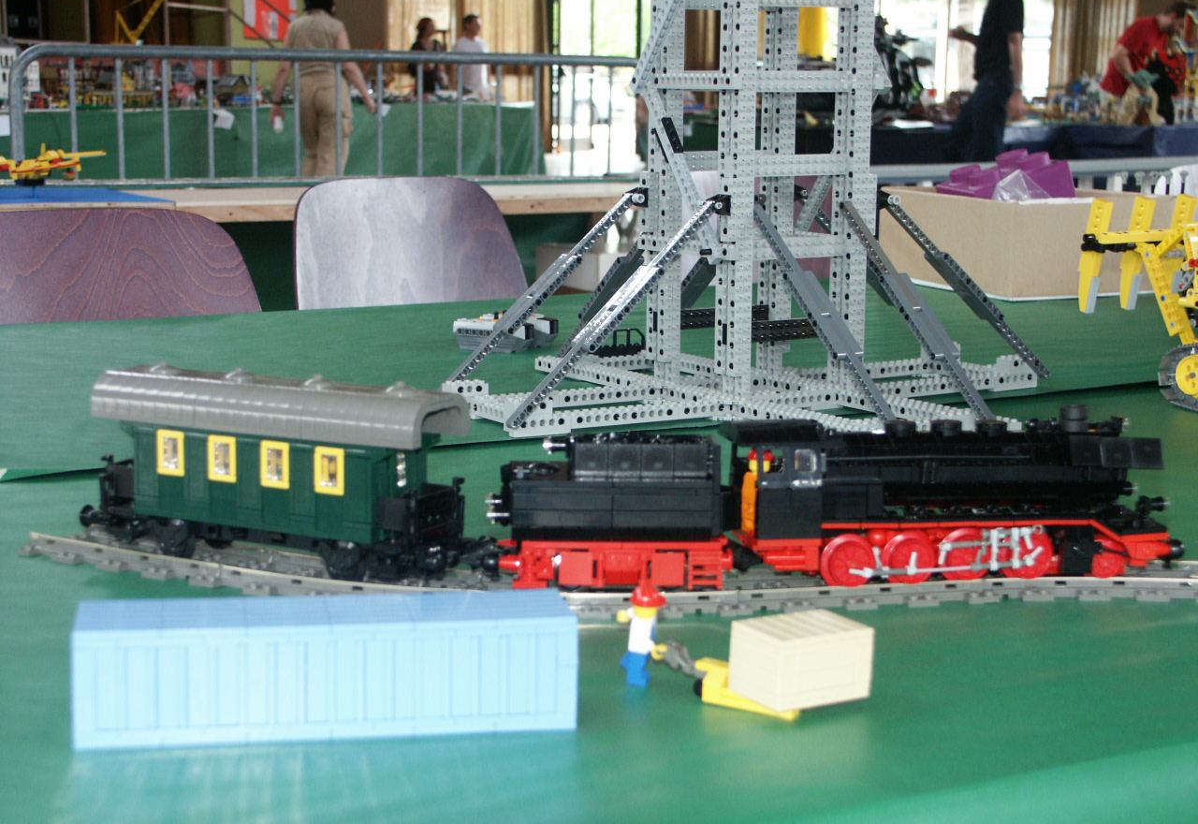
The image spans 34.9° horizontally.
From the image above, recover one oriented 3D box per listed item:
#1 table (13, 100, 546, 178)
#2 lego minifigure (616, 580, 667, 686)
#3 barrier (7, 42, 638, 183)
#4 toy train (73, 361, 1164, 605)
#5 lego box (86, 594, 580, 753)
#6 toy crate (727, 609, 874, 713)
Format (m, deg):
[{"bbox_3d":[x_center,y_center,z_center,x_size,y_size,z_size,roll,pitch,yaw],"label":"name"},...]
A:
[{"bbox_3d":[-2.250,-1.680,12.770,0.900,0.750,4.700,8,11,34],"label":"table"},{"bbox_3d":[0.018,0.092,0.793,0.021,0.042,0.024,3,10,11],"label":"lego minifigure"},{"bbox_3d":[-0.725,-0.535,5.770,2.030,1.100,0.450,-4,11,-27],"label":"barrier"},{"bbox_3d":[0.014,0.033,0.976,0.590,0.094,0.145,1,9,0],"label":"toy train"},{"bbox_3d":[-0.107,0.100,0.752,0.192,0.046,0.044,-1,10,-11],"label":"lego box"},{"bbox_3d":[0.083,0.101,0.778,0.048,0.029,0.033,-5,11,-33],"label":"toy crate"}]

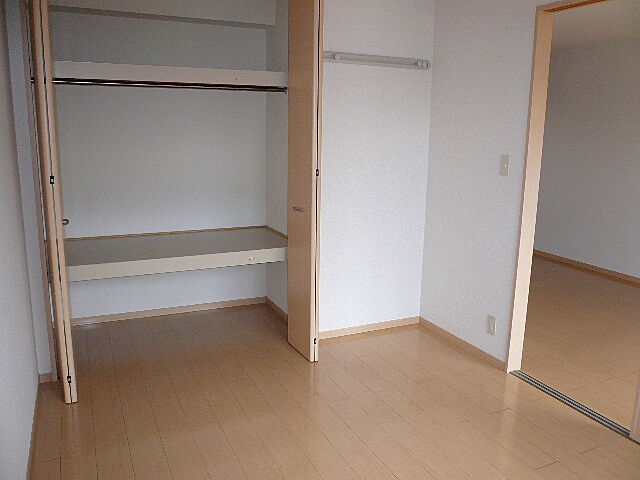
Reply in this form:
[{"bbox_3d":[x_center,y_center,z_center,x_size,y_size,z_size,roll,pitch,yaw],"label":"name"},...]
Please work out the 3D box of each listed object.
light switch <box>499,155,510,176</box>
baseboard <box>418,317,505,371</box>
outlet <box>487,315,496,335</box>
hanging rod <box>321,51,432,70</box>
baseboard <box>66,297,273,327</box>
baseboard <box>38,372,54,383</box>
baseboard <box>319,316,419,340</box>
[{"bbox_3d":[1.081,-0.434,3.032,0.010,0.120,0.070,-5,12,-25],"label":"light switch"},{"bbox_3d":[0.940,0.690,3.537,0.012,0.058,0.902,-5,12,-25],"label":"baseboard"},{"bbox_3d":[1.069,0.536,3.230,0.010,0.120,0.070,-5,12,-25],"label":"outlet"},{"bbox_3d":[0.392,-1.169,3.381,0.830,0.065,0.040,-5,12,-25],"label":"hanging rod"},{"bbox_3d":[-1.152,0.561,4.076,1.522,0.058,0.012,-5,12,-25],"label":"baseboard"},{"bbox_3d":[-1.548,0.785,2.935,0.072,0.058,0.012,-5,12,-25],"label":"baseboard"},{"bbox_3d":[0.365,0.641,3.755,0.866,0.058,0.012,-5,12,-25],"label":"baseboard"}]

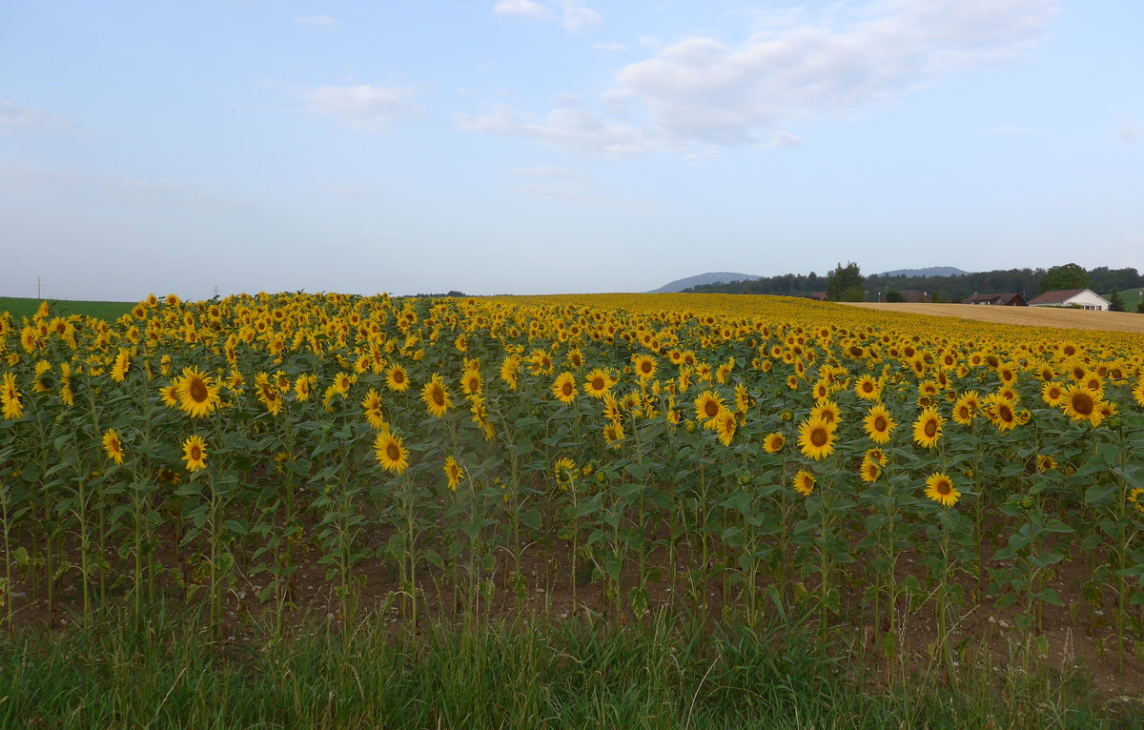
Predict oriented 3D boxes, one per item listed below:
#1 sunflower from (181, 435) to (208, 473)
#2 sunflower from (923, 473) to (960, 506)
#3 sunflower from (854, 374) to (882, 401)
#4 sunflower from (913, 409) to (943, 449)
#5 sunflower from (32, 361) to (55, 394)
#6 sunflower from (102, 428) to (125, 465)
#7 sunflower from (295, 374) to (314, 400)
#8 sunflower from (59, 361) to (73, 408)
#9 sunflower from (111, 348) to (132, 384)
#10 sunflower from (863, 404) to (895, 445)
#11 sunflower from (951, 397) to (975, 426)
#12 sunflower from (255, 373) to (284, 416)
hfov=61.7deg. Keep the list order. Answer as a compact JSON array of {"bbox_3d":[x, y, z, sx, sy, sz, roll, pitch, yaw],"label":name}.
[{"bbox_3d":[-2.046,0.481,5.200,0.170,0.200,0.060,1,3,25],"label":"sunflower"},{"bbox_3d":[1.735,0.584,4.500,0.155,0.165,0.053,2,4,38],"label":"sunflower"},{"bbox_3d":[2.035,0.161,6.600,0.175,0.180,0.070,2,9,32],"label":"sunflower"},{"bbox_3d":[1.783,0.318,4.800,0.070,0.205,0.193,-2,3,-34],"label":"sunflower"},{"bbox_3d":[-3.420,0.083,6.200,0.100,0.235,0.235,-2,3,-24],"label":"sunflower"},{"bbox_3d":[-2.536,0.451,5.300,0.175,0.195,0.065,3,16,42],"label":"sunflower"},{"bbox_3d":[-1.964,0.157,7.000,0.180,0.195,0.070,3,4,42],"label":"sunflower"},{"bbox_3d":[-2.794,0.108,5.300,0.080,0.240,0.220,-2,3,-30],"label":"sunflower"},{"bbox_3d":[-2.773,0.003,5.900,0.190,0.210,0.085,3,4,45],"label":"sunflower"},{"bbox_3d":[1.567,0.305,4.900,0.190,0.205,0.075,2,7,36],"label":"sunflower"},{"bbox_3d":[2.287,0.276,5.600,0.057,0.165,0.155,-2,3,-32],"label":"sunflower"},{"bbox_3d":[-1.794,0.179,5.700,0.220,0.250,0.085,2,26,35],"label":"sunflower"}]

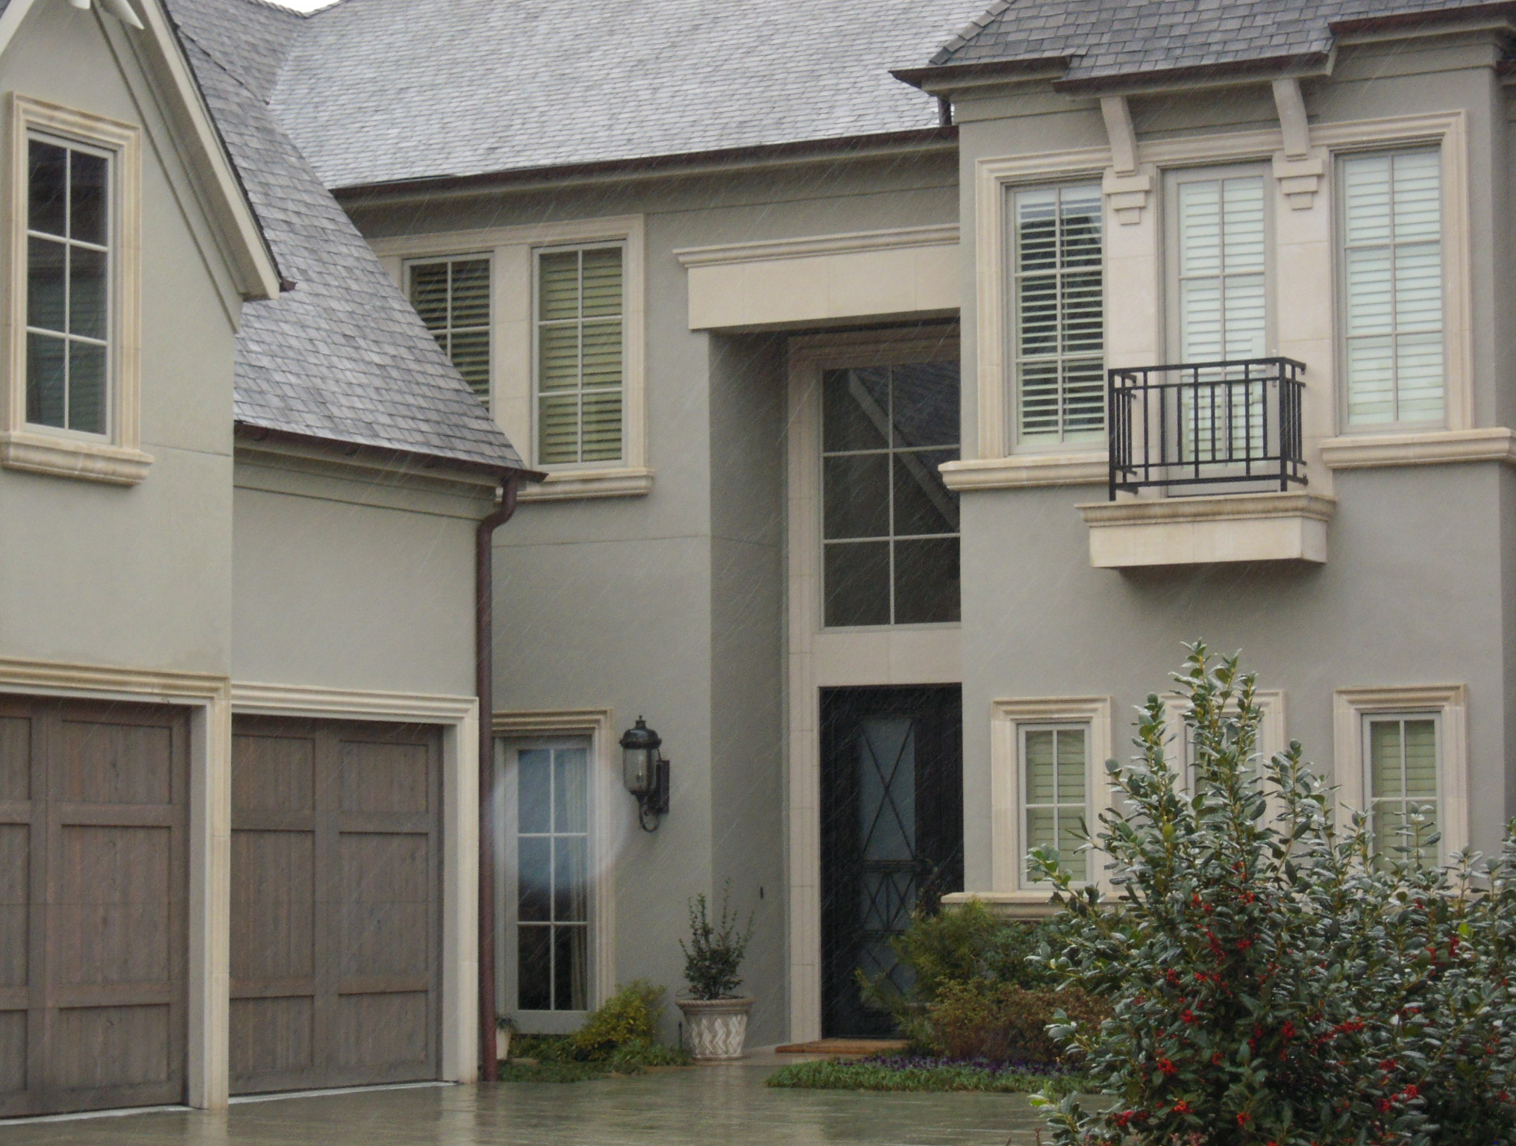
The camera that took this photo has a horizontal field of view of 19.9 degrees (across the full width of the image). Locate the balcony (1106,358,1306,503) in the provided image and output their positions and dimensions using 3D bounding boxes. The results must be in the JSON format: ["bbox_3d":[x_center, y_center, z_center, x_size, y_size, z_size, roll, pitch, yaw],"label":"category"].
[{"bbox_3d":[3.135,-0.984,30.134,1.354,0.924,0.404,-3,-5,29],"label":"balcony"}]

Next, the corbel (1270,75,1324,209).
[{"bbox_3d":[3.725,-2.976,29.997,0.364,0.889,0.344,-3,-5,29],"label":"corbel"}]

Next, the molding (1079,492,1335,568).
[{"bbox_3d":[3.026,-0.266,29.175,1.689,0.429,0.520,-3,-5,29],"label":"molding"}]

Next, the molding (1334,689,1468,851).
[{"bbox_3d":[4.378,1.482,29.511,0.945,1.415,0.121,-3,-5,29],"label":"molding"}]

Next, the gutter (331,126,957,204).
[{"bbox_3d":[-1.135,-2.975,32.151,5.980,0.125,0.150,-3,-5,29],"label":"gutter"}]

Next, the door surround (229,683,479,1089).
[{"bbox_3d":[-2.671,2.023,27.637,0.172,2.582,3.132,-3,-5,29],"label":"door surround"}]

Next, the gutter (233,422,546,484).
[{"bbox_3d":[-2.477,-0.746,27.624,0.152,0.126,4.072,-3,-5,29],"label":"gutter"}]

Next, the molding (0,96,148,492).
[{"bbox_3d":[-3.928,-1.607,24.956,0.120,2.134,1.321,-3,-5,29],"label":"molding"}]

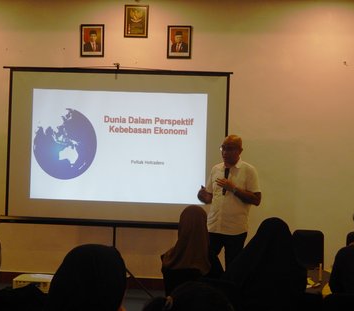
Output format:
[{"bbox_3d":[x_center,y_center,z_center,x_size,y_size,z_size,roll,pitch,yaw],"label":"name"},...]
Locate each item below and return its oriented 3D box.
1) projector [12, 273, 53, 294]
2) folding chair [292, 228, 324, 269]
[{"bbox_3d":[-0.979,0.905,7.250,0.300,0.090,0.235,2,6,6],"label":"projector"},{"bbox_3d":[1.176,1.054,9.200,0.430,0.810,0.480,2,0,0],"label":"folding chair"}]

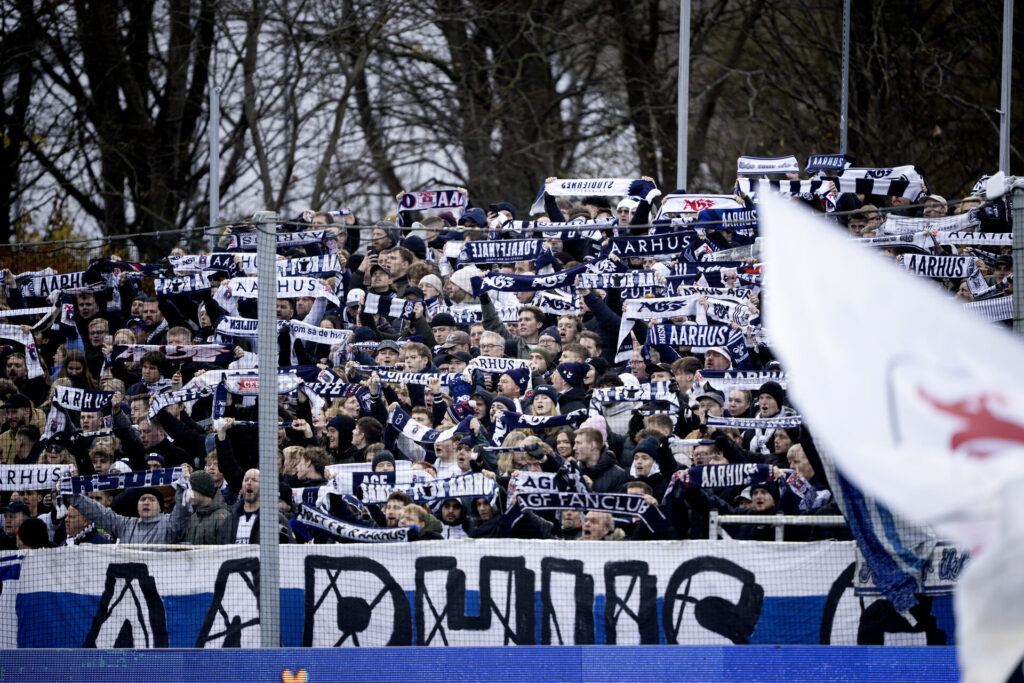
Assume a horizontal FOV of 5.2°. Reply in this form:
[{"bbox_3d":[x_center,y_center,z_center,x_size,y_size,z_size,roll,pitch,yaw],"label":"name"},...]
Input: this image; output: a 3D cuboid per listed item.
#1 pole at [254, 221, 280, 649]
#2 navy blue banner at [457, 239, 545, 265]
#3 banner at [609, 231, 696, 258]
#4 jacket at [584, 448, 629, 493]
[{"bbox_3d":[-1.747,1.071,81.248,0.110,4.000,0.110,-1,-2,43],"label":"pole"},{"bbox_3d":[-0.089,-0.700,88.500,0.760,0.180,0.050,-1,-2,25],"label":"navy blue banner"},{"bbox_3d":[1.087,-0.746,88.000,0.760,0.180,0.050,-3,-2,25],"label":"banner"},{"bbox_3d":[0.670,1.117,81.500,0.380,0.720,0.560,1,-2,-37],"label":"jacket"}]

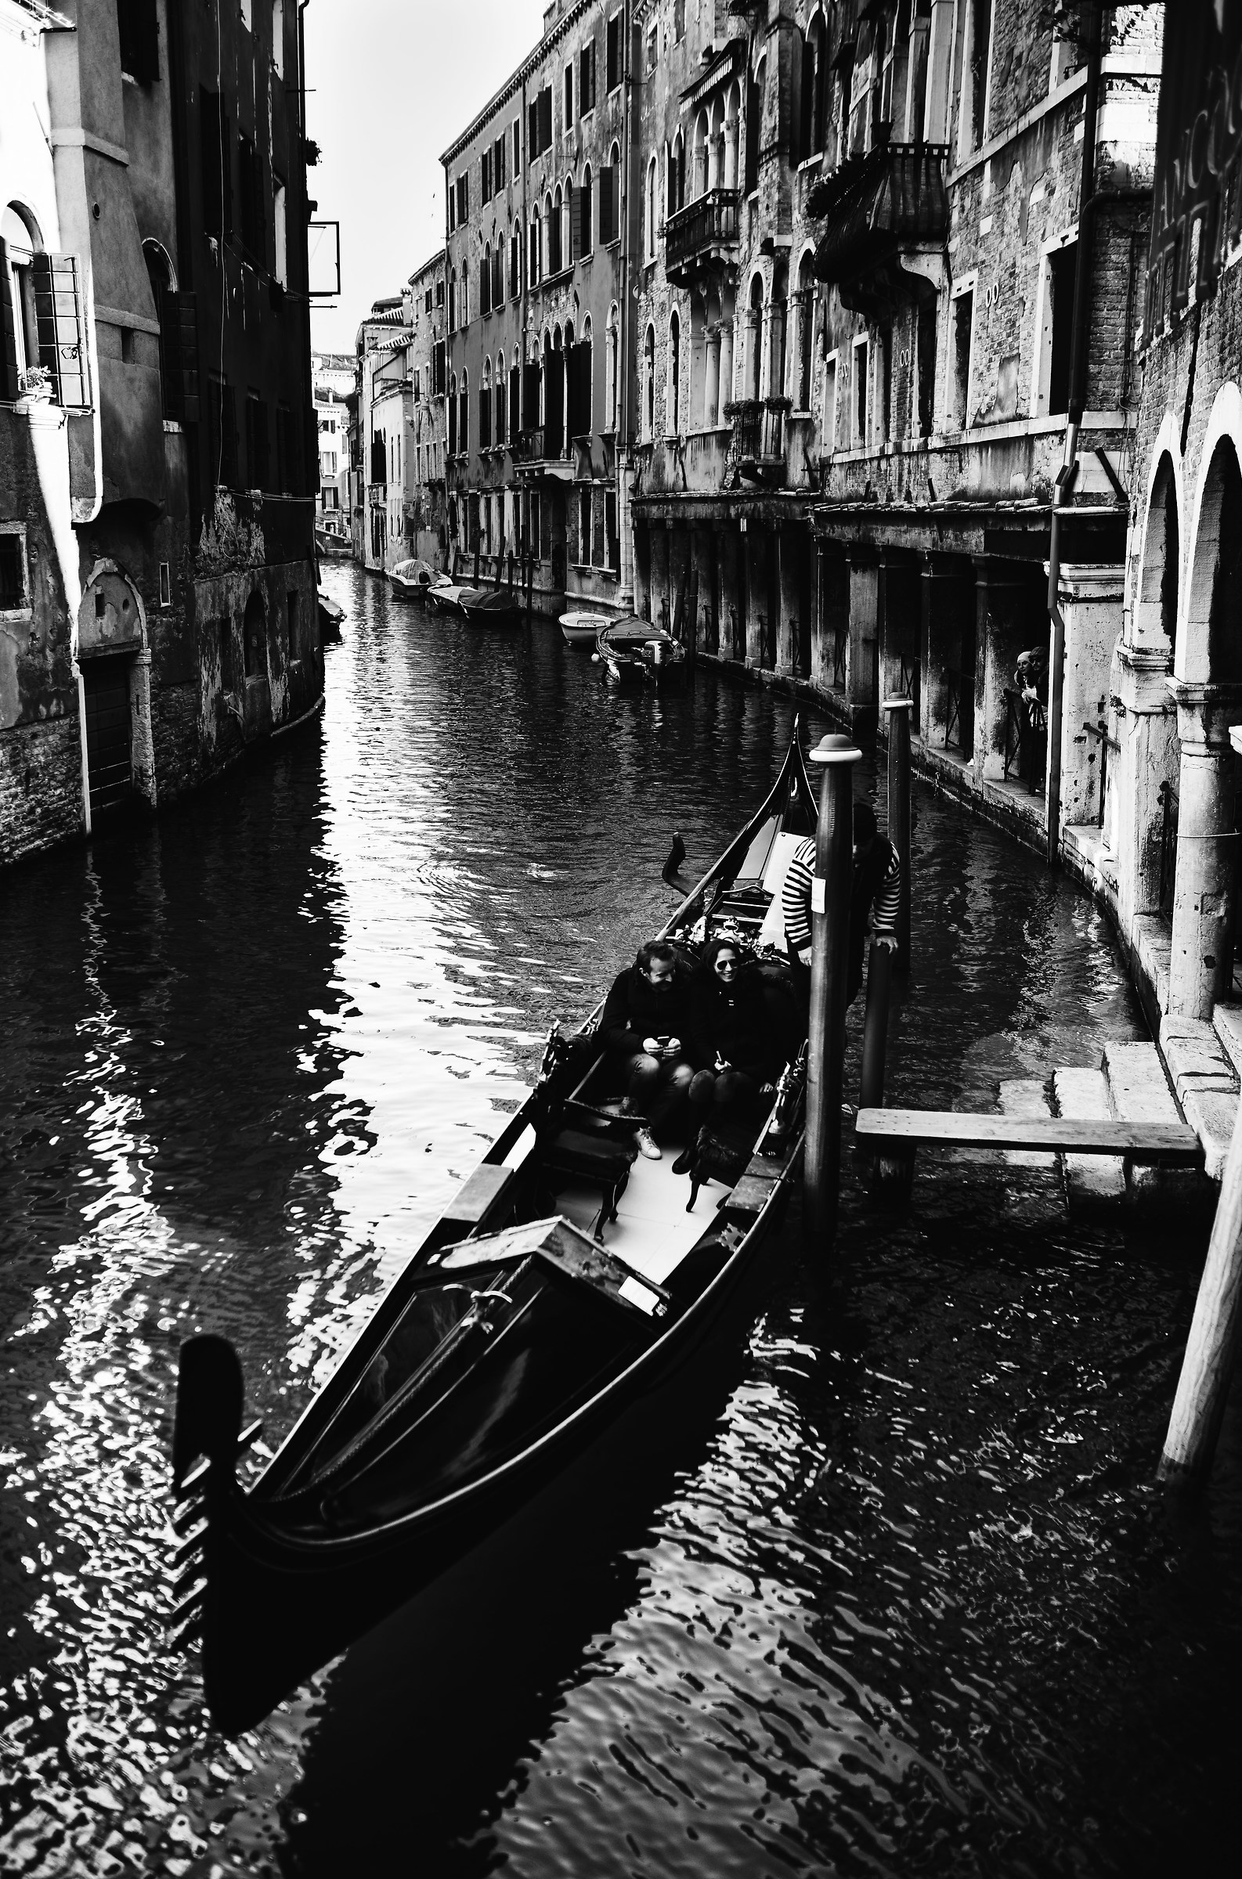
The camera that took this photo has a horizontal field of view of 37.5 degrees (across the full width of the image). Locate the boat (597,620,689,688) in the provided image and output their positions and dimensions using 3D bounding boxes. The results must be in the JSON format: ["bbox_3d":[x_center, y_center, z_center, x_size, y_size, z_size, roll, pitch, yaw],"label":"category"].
[{"bbox_3d":[0.400,-6.273,39.106,1.850,1.080,6.000,-1,13,-3],"label":"boat"}]

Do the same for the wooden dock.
[{"bbox_3d":[2.074,1.009,9.400,1.710,0.070,0.390,2,13,9],"label":"wooden dock"}]

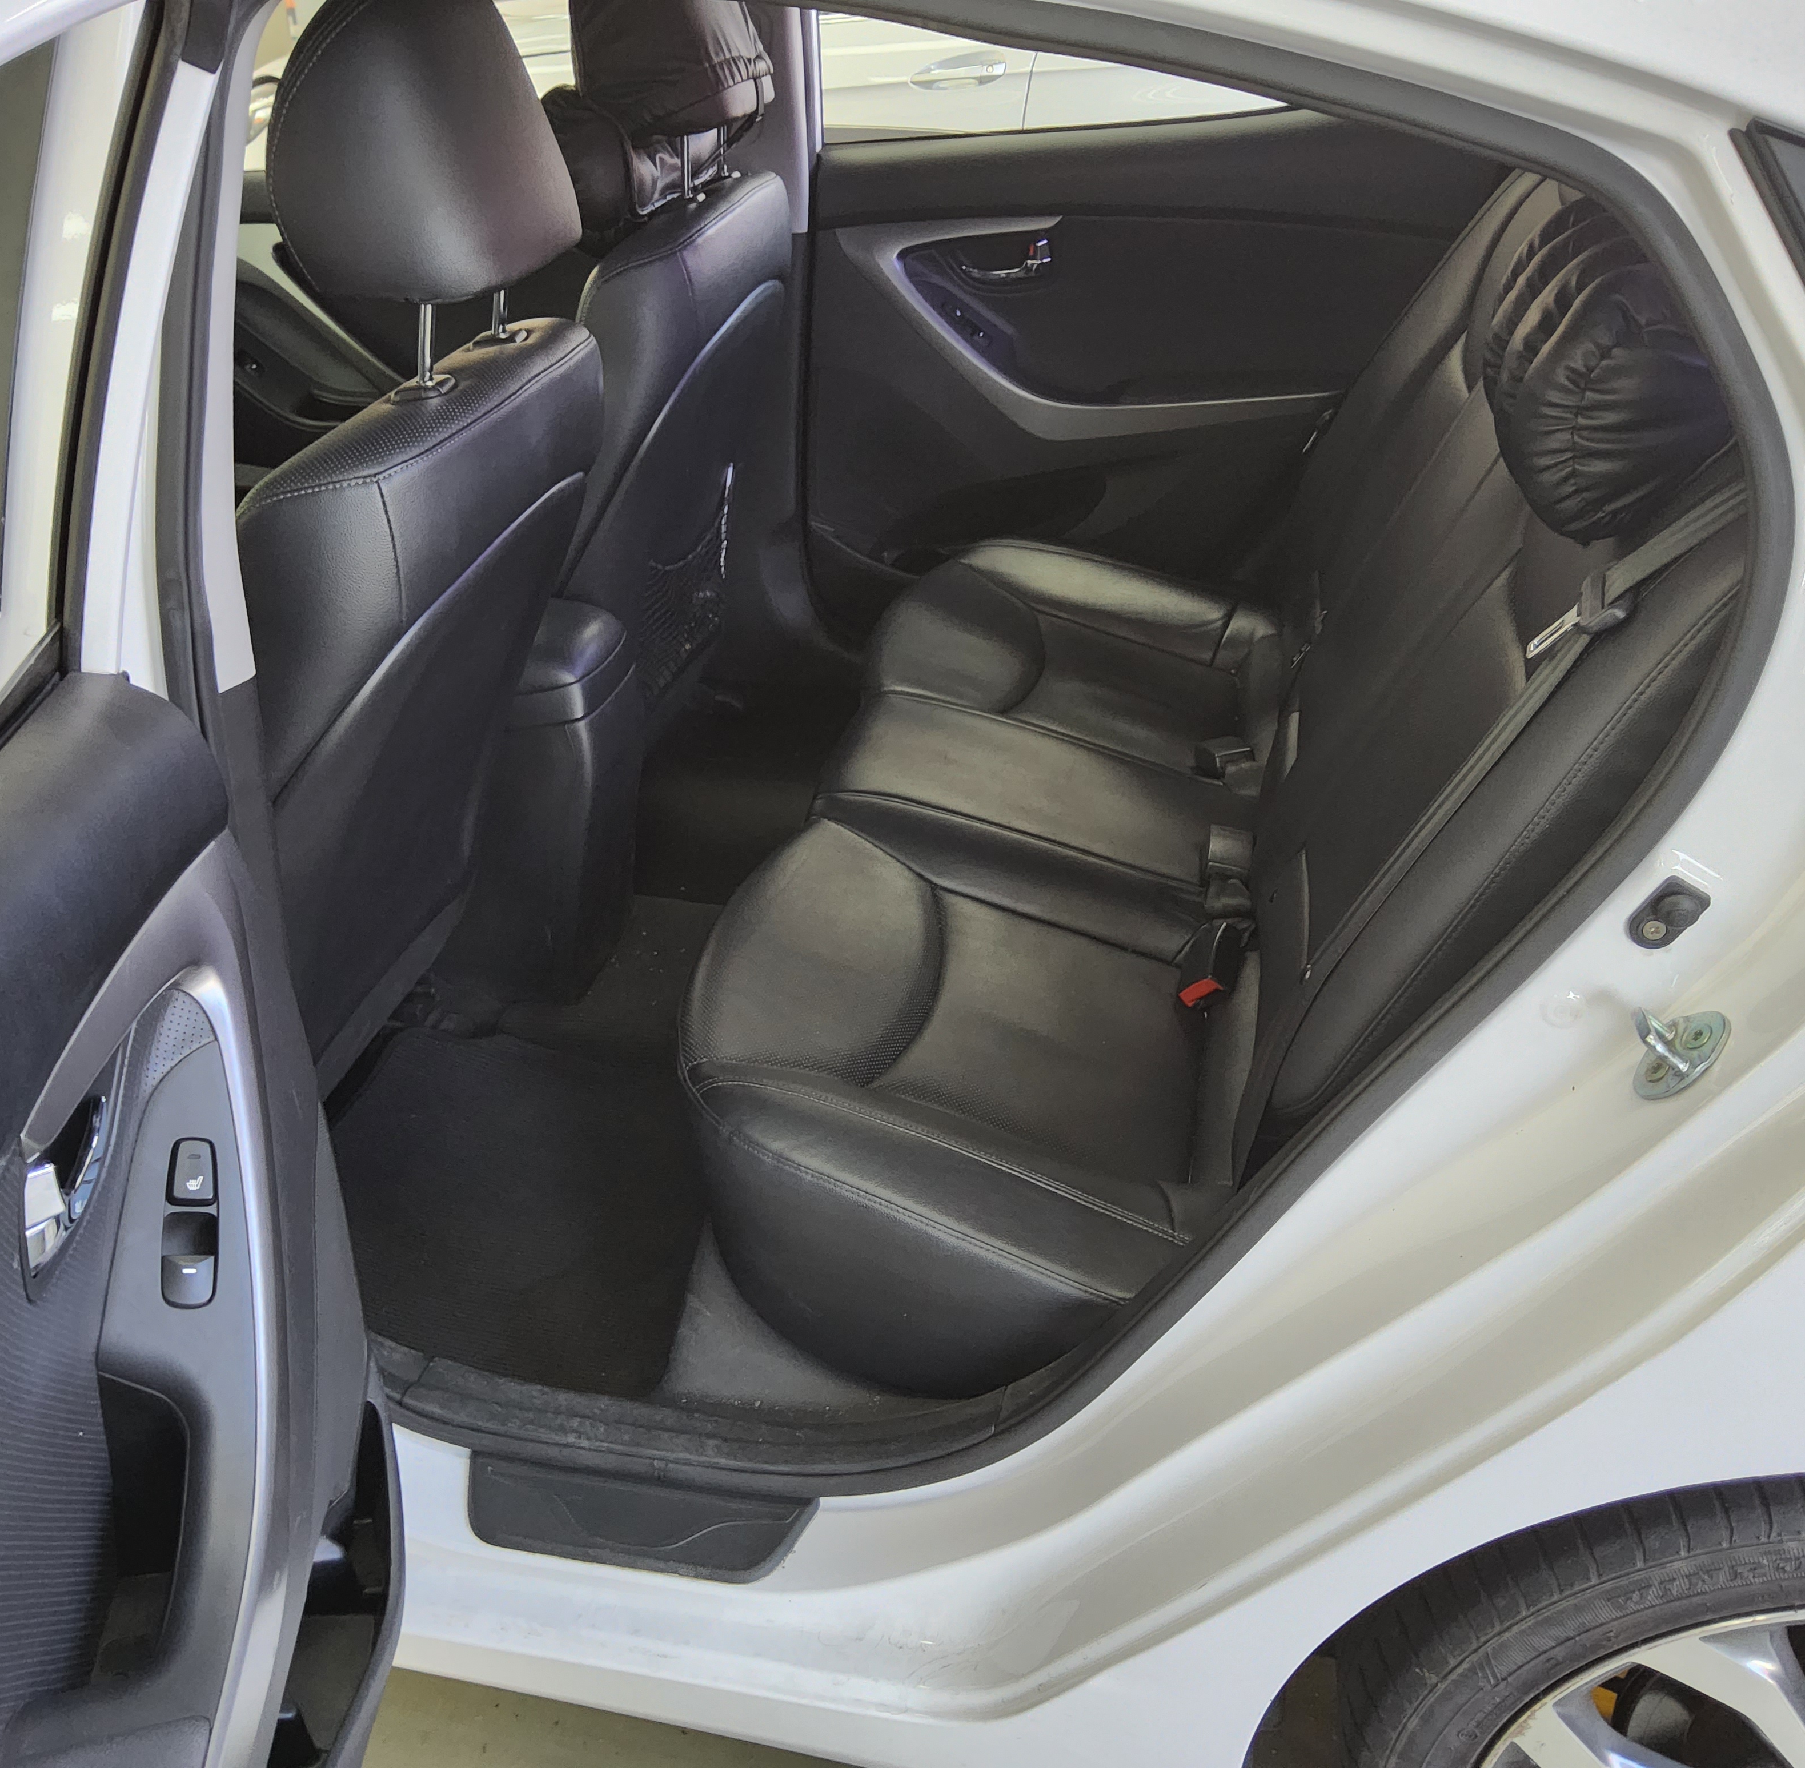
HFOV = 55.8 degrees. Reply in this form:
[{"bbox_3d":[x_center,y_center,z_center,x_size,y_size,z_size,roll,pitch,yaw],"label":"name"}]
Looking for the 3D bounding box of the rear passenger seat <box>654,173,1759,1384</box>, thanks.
[{"bbox_3d":[0.325,-0.229,1.639,0.850,0.820,1.320,6,33,10],"label":"rear passenger seat"}]

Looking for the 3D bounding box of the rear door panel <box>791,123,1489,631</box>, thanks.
[{"bbox_3d":[0.306,-0.610,2.223,0.880,0.720,0.120,6,33,10],"label":"rear door panel"}]

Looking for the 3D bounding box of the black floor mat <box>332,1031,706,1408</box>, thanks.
[{"bbox_3d":[-0.366,0.280,1.611,0.410,0.030,0.430,6,33,10],"label":"black floor mat"}]

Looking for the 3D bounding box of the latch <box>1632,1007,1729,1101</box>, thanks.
[{"bbox_3d":[0.407,0.085,0.907,0.034,0.060,0.048,36,33,-12],"label":"latch"}]

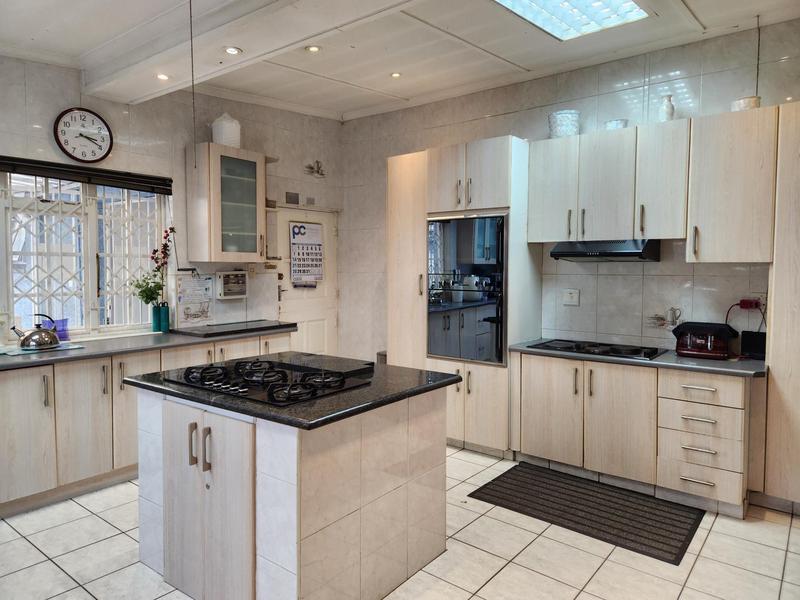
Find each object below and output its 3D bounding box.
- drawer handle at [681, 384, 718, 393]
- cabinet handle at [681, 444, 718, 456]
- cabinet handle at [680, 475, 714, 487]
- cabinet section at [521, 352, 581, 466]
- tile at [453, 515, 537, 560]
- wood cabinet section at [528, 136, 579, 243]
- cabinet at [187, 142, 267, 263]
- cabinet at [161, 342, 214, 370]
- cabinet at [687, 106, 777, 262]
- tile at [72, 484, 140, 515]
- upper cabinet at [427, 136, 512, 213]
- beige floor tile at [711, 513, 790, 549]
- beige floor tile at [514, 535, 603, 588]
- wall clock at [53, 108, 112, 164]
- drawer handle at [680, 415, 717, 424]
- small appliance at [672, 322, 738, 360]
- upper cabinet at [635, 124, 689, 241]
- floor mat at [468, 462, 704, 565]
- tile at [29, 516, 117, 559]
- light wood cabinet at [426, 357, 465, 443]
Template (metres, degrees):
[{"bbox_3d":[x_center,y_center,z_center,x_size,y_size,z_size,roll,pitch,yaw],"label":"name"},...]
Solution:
[{"bbox_3d":[1.794,0.528,3.186,0.187,0.014,0.032,3,3,38],"label":"drawer handle"},{"bbox_3d":[1.770,0.893,3.146,0.181,0.014,0.032,3,4,39],"label":"cabinet handle"},{"bbox_3d":[1.795,1.094,3.205,0.183,0.014,0.032,3,3,38],"label":"cabinet handle"},{"bbox_3d":[1.248,0.766,4.000,0.461,0.740,0.550,3,3,38],"label":"cabinet section"},{"bbox_3d":[0.504,1.245,2.785,0.334,0.012,0.334,2,3,39],"label":"tile"},{"bbox_3d":[1.210,-0.811,4.019,0.375,0.752,0.262,2,3,39],"label":"wood cabinet section"},{"bbox_3d":[-1.455,-0.781,4.505,0.333,0.931,0.535,3,4,39],"label":"cabinet"},{"bbox_3d":[-1.719,0.707,3.978,0.502,0.734,0.409,2,3,39],"label":"cabinet"},{"bbox_3d":[2.143,-0.696,3.429,0.461,0.923,0.320,3,3,38],"label":"cabinet"},{"bbox_3d":[-1.780,1.227,3.293,0.345,0.010,0.345,3,3,38],"label":"tile"},{"bbox_3d":[0.700,-0.955,4.318,0.742,0.511,0.602,3,4,39],"label":"upper cabinet"},{"bbox_3d":[1.954,1.277,2.961,0.346,0.010,0.343,3,4,39],"label":"beige floor tile"},{"bbox_3d":[0.789,1.291,2.627,0.345,0.010,0.345,3,3,38],"label":"beige floor tile"},{"bbox_3d":[-2.184,-1.135,3.674,0.038,0.366,0.366,2,3,39],"label":"wall clock"},{"bbox_3d":[1.729,0.697,3.085,0.183,0.014,0.040,2,3,39],"label":"drawer handle"},{"bbox_3d":[2.018,0.264,3.514,0.336,0.215,0.263,3,4,39],"label":"small appliance"},{"bbox_3d":[1.819,-0.788,3.620,0.315,0.759,0.308,3,4,39],"label":"upper cabinet"},{"bbox_3d":[1.124,1.245,3.264,1.218,0.010,0.763,3,4,39],"label":"floor mat"},{"bbox_3d":[-1.710,1.238,2.792,0.347,0.012,0.332,2,3,39],"label":"tile"},{"bbox_3d":[0.531,0.771,4.439,0.362,0.622,0.564,2,3,39],"label":"light wood cabinet"}]

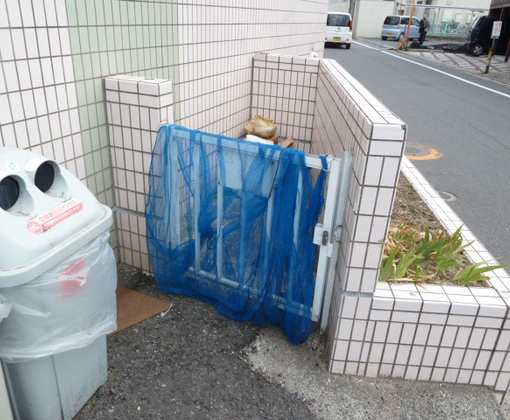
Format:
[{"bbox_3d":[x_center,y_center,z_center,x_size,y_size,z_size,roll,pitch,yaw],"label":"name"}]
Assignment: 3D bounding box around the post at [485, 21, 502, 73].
[{"bbox_3d":[7.282,-5.013,12.400,0.260,1.450,0.070,10,26,15],"label":"post"}]

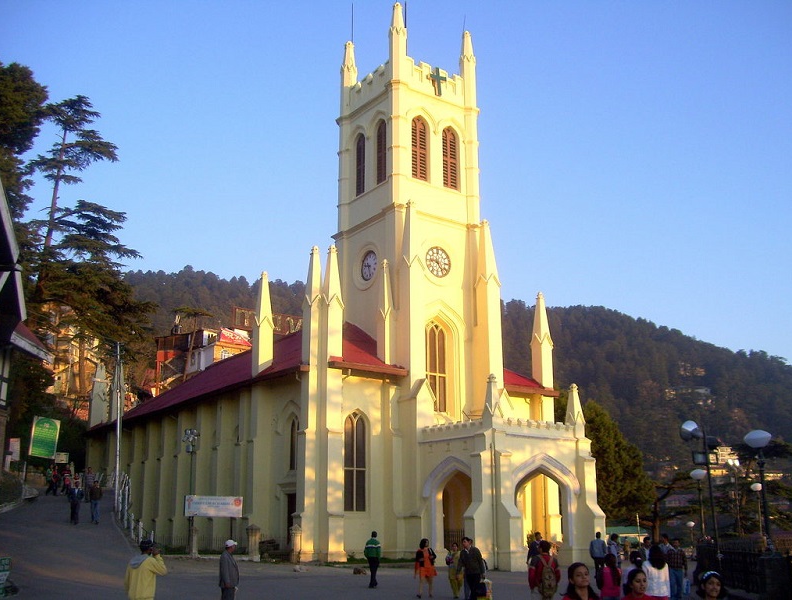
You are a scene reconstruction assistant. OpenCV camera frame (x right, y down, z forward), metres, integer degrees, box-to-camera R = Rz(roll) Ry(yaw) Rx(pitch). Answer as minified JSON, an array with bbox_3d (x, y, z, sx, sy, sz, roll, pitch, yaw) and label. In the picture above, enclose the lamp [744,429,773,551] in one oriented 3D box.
[{"bbox_3d":[7.813,4.103,17.799,0.600,2.650,0.600,11,-19,-35],"label":"lamp"}]

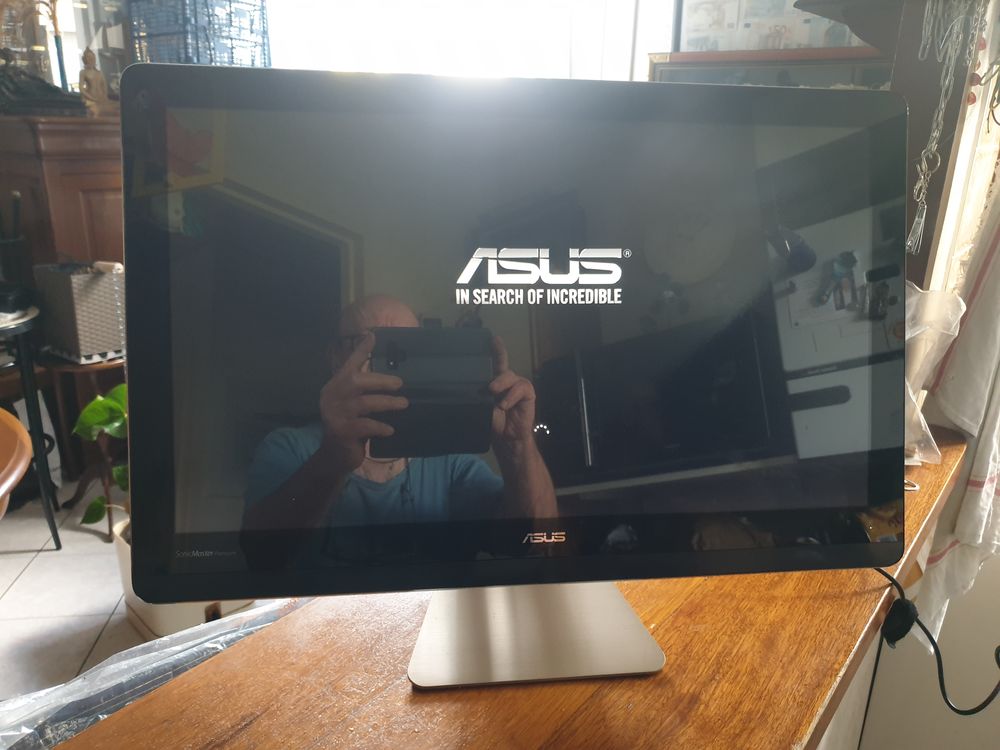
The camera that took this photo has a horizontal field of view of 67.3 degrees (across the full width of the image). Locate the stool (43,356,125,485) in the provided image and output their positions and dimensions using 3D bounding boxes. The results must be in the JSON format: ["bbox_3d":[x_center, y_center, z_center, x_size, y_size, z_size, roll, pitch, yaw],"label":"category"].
[{"bbox_3d":[-1.245,0.190,2.388,0.330,0.554,0.330,0,20,-7],"label":"stool"}]

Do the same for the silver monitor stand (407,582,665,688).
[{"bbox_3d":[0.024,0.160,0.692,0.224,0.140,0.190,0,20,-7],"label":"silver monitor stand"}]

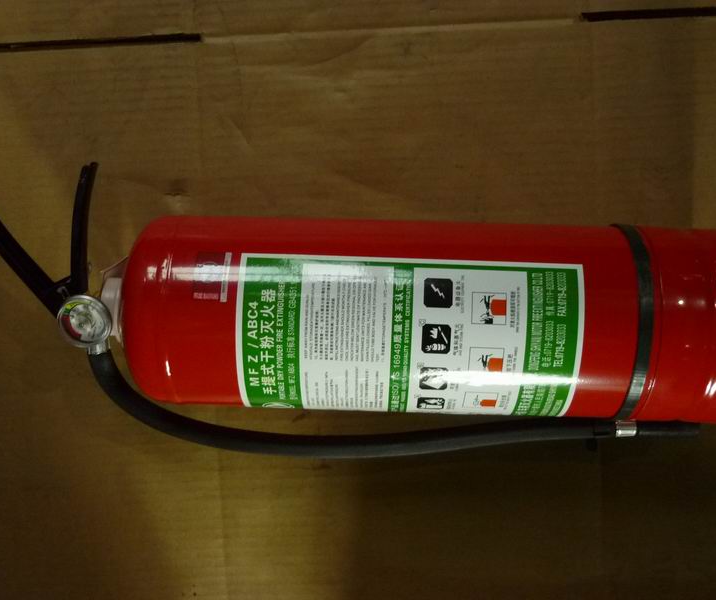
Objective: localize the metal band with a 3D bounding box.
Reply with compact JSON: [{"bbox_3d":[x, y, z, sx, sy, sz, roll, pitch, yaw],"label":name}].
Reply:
[{"bbox_3d":[0.176,0.015,0.519,0.011,0.134,0.134,2,90,3],"label":"metal band"}]

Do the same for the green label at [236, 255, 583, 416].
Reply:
[{"bbox_3d":[0.031,0.030,0.481,0.211,0.032,0.110,2,113,3],"label":"green label"}]

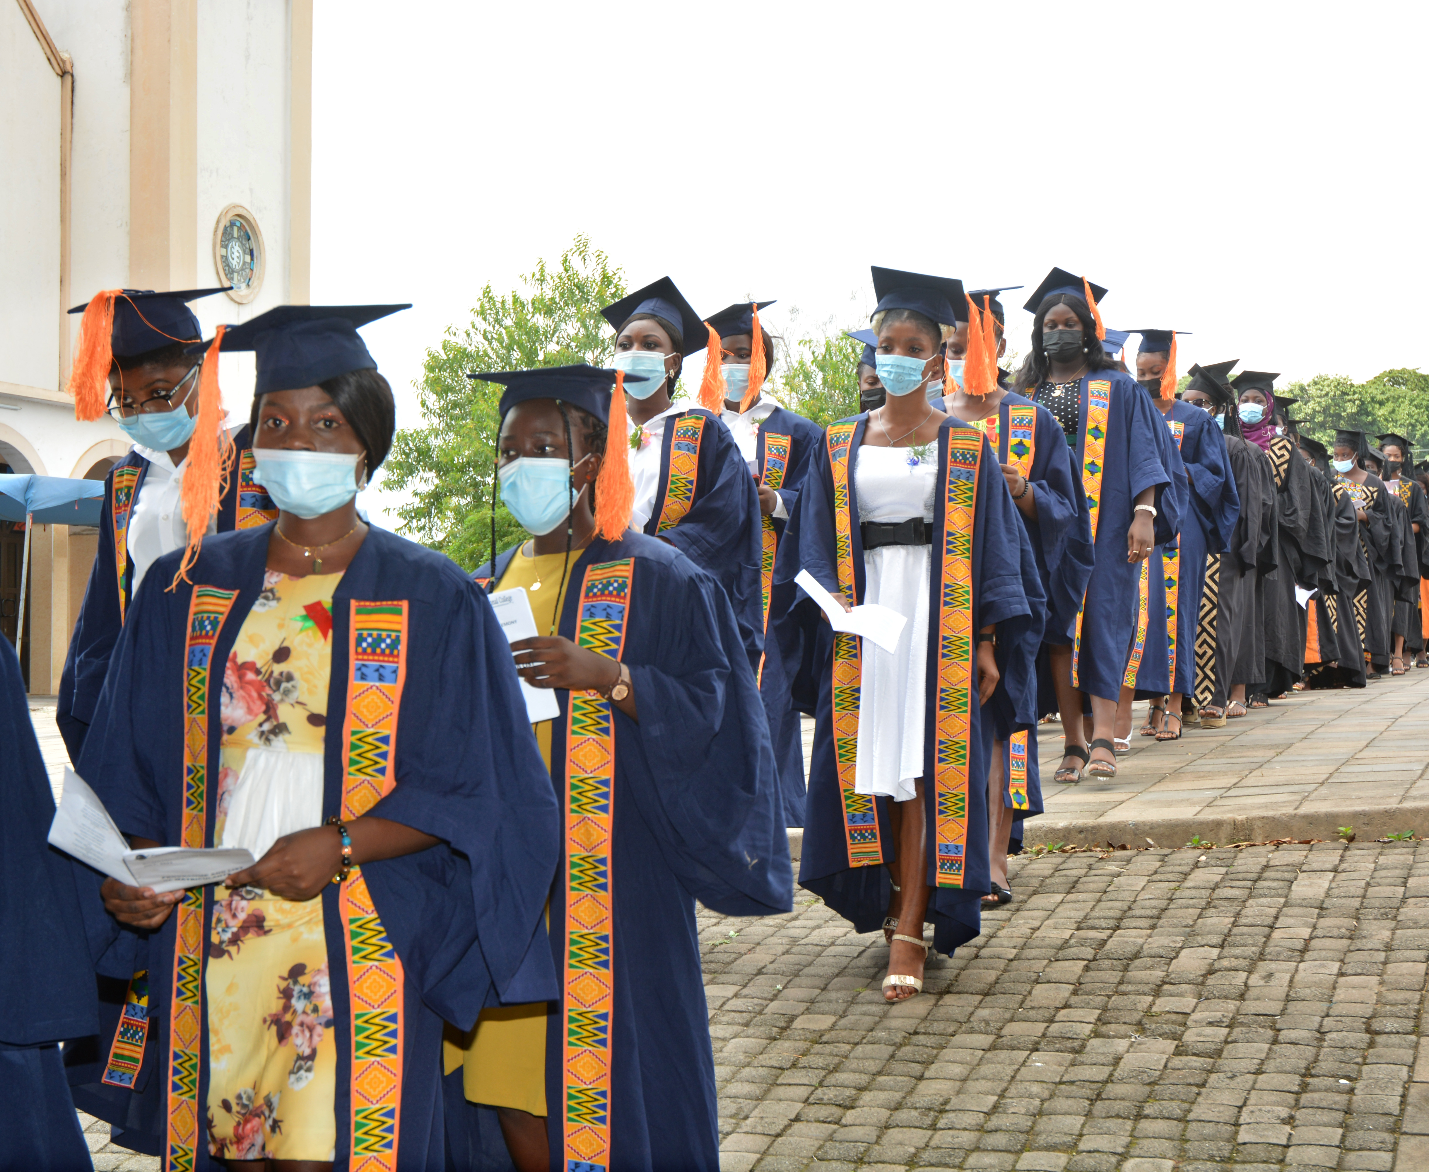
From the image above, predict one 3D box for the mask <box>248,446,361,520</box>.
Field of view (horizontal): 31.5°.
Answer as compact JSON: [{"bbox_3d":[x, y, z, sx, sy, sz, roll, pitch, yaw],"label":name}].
[{"bbox_3d":[-0.556,-0.139,3.450,0.148,0.100,0.090,0,-1,2],"label":"mask"}]

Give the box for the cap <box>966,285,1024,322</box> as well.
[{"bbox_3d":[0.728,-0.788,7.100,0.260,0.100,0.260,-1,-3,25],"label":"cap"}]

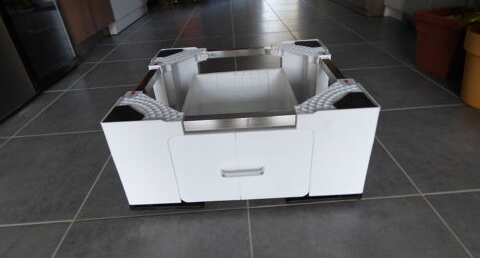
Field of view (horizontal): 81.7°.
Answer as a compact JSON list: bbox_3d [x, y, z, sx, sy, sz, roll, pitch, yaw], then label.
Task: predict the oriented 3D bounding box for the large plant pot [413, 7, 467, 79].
[{"bbox_3d":[1.027,-0.400,1.308,0.302,0.268,0.302,-9,33,-7],"label":"large plant pot"}]

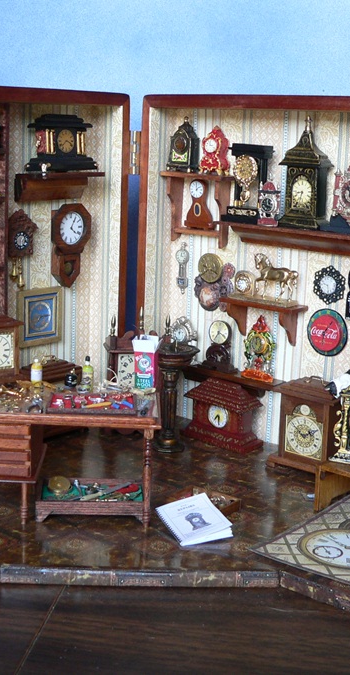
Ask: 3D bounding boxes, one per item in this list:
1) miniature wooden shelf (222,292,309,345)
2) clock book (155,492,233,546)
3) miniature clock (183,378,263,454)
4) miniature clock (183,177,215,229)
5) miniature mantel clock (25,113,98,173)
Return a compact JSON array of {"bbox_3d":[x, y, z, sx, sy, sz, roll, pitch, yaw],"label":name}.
[{"bbox_3d":[0.062,-0.010,0.663,0.062,0.029,0.020,12,16,39],"label":"miniature wooden shelf"},{"bbox_3d":[0.011,0.106,0.542,0.032,0.006,0.040,-9,21,-19],"label":"clock book"},{"bbox_3d":[0.033,0.049,0.627,0.054,0.041,0.024,12,16,37],"label":"miniature clock"},{"bbox_3d":[0.019,-0.100,0.697,0.024,0.036,0.007,12,16,38],"label":"miniature clock"},{"bbox_3d":[-0.079,-0.139,0.664,0.019,0.040,0.053,13,16,39],"label":"miniature mantel clock"}]

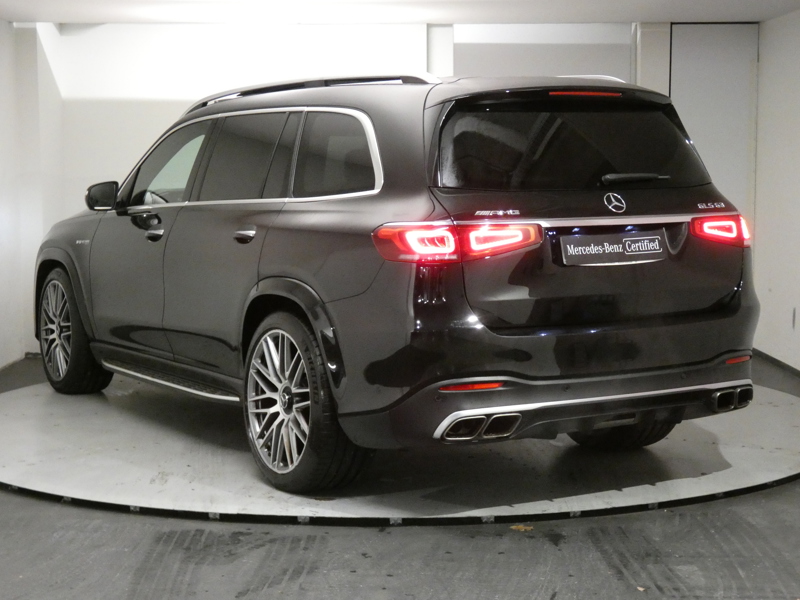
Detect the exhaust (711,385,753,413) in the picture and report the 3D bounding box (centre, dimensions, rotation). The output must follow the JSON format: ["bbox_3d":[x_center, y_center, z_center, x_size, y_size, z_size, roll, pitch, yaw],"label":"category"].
[{"bbox_3d":[1.400,0.401,5.956,0.295,0.090,0.140,-4,6,-30],"label":"exhaust"}]

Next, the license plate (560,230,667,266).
[{"bbox_3d":[0.853,-0.205,5.579,0.520,0.114,0.015,-4,-8,-31],"label":"license plate"}]

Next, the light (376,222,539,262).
[{"bbox_3d":[0.220,-0.223,5.357,0.560,0.150,0.340,-4,7,-31],"label":"light"}]

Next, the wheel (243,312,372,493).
[{"bbox_3d":[-0.385,0.428,6.123,0.325,0.815,0.815,-4,7,-31],"label":"wheel"}]

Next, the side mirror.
[{"bbox_3d":[-1.658,-0.582,7.858,0.210,0.165,0.140,-4,6,-30],"label":"side mirror"}]

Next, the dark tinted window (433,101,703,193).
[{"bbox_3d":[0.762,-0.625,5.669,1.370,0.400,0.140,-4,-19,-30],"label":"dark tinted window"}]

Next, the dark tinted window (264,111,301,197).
[{"bbox_3d":[-0.490,-0.635,6.171,0.030,0.390,0.285,18,-5,-31],"label":"dark tinted window"}]

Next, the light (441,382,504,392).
[{"bbox_3d":[0.272,0.328,5.285,0.255,0.032,0.045,-2,6,-15],"label":"light"}]

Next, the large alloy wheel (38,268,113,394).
[{"bbox_3d":[-2.007,0.181,8.789,0.290,0.810,0.810,-4,6,-30],"label":"large alloy wheel"}]

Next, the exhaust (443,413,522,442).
[{"bbox_3d":[0.299,0.470,5.308,0.295,0.090,0.140,-4,6,-30],"label":"exhaust"}]

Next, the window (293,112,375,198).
[{"bbox_3d":[-0.250,-0.600,5.786,0.045,0.390,0.760,19,-6,-33],"label":"window"}]

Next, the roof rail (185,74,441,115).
[{"bbox_3d":[-0.508,-0.964,6.644,0.070,0.110,2.500,-4,7,-31],"label":"roof rail"}]

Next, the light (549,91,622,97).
[{"bbox_3d":[0.753,-0.829,5.663,0.370,0.022,0.030,-4,6,-30],"label":"light"}]

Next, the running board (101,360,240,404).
[{"bbox_3d":[-1.228,0.416,7.353,0.210,0.075,1.780,-4,6,-30],"label":"running board"}]

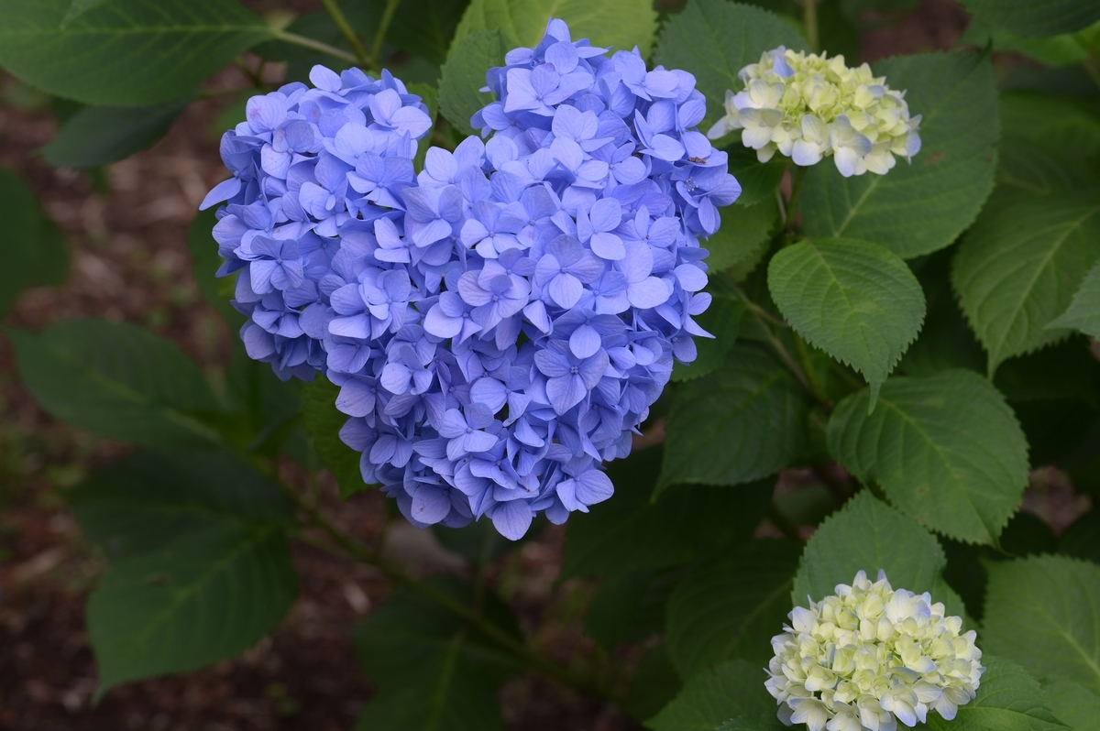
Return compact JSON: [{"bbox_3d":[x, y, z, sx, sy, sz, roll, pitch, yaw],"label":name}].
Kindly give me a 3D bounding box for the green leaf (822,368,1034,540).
[{"bbox_3d":[0.189,0.045,1.370,0.107,0.022,0.082,39,59,11],"label":"green leaf"}]

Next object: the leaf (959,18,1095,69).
[{"bbox_3d":[0.275,-0.189,1.580,0.090,0.018,0.060,-9,34,-19],"label":"leaf"}]

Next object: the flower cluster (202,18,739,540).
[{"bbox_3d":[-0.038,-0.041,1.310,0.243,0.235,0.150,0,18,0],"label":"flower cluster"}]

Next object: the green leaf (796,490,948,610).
[{"bbox_3d":[0.162,0.096,1.380,0.082,0.020,0.095,2,45,2],"label":"green leaf"}]

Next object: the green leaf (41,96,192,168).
[{"bbox_3d":[-0.238,-0.134,1.520,0.095,0.020,0.060,-1,35,-12],"label":"green leaf"}]

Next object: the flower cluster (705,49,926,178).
[{"bbox_3d":[0.129,-0.123,1.330,0.102,0.053,0.085,6,30,-3],"label":"flower cluster"}]

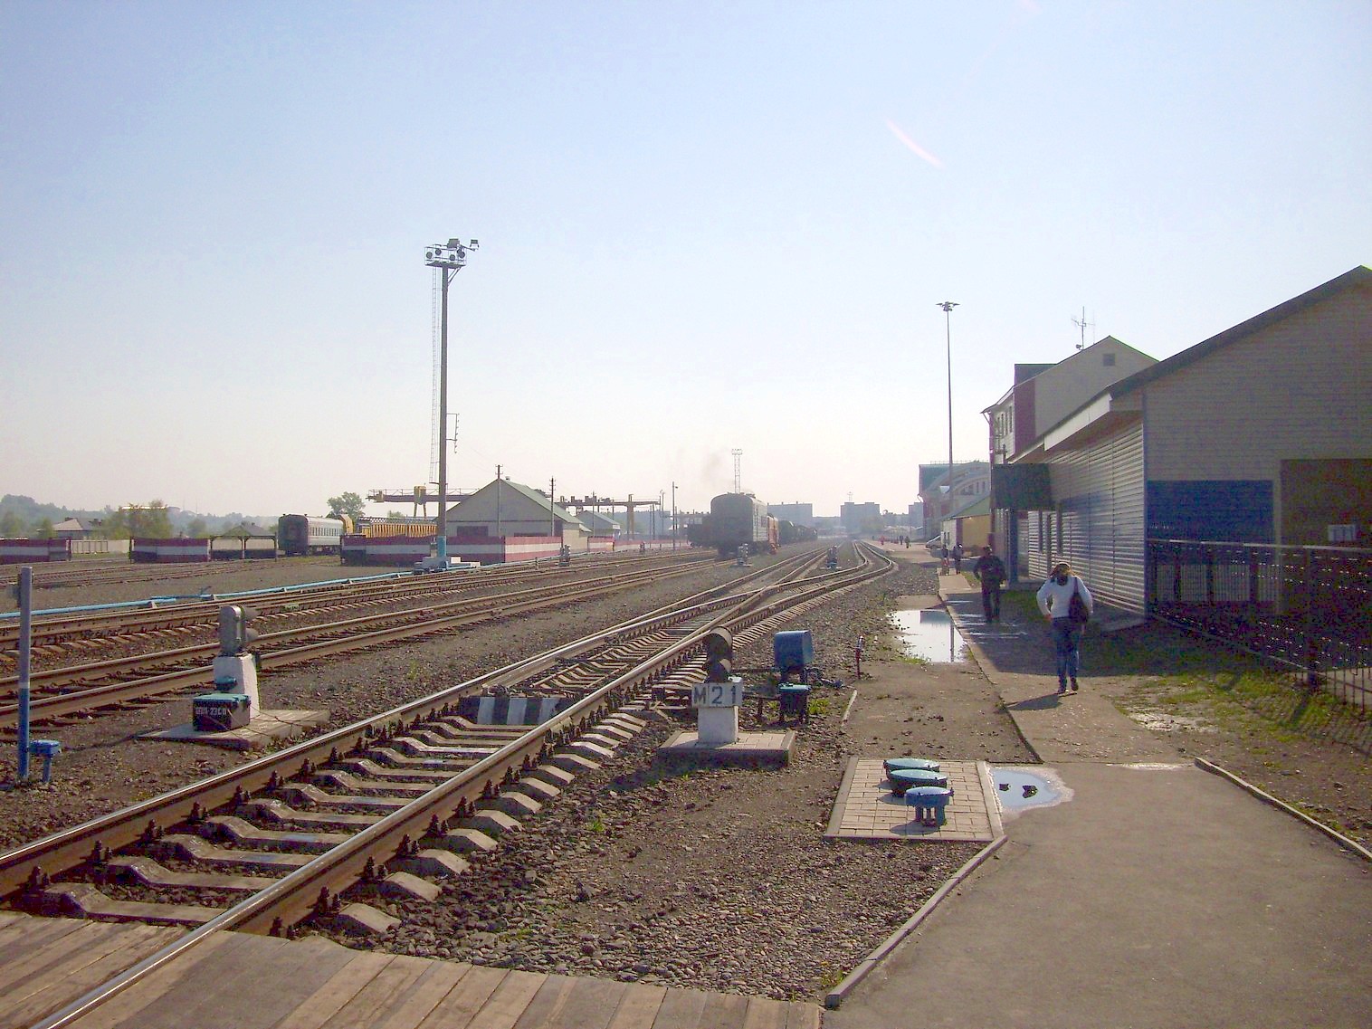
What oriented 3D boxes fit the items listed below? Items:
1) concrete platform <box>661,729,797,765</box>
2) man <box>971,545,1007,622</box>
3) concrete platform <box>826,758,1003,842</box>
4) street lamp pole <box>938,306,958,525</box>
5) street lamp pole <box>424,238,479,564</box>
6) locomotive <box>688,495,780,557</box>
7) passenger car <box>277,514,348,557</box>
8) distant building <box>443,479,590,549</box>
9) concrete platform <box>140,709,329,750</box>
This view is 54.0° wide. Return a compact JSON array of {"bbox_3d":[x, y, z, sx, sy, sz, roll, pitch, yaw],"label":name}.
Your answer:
[{"bbox_3d":[0.359,1.951,11.240,1.050,0.135,1.050,0,-1,7],"label":"concrete platform"},{"bbox_3d":[7.001,1.608,31.078,0.760,1.745,0.450,0,-1,7],"label":"man"},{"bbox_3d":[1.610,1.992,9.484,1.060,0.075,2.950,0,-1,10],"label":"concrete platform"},{"bbox_3d":[32.376,-10.833,166.199,2.500,30.883,2.500,0,-1,0],"label":"street lamp pole"},{"bbox_3d":[-14.981,-7.182,86.129,3.200,20.864,2.400,0,-1,7],"label":"street lamp pole"},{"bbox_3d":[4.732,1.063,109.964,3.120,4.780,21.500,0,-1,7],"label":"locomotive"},{"bbox_3d":[-43.231,2.462,156.525,3.100,4.450,24.200,0,-1,-6],"label":"passenger car"},{"bbox_3d":[-19.819,0.421,155.262,14.600,8.120,20.500,0,-1,1],"label":"distant building"},{"bbox_3d":[-4.278,2.062,12.990,0.990,0.100,1.980,0,-1,6],"label":"concrete platform"}]

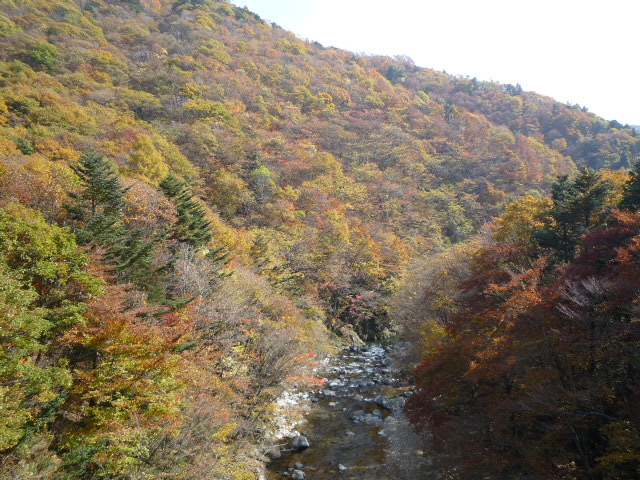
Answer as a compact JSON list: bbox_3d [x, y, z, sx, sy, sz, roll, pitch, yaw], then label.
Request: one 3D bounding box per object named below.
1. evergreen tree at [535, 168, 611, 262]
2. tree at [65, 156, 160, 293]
[{"bbox_3d":[32.778,-2.661,60.000,9.600,13.500,9.200,0,3,0],"label":"evergreen tree"},{"bbox_3d":[-24.573,-1.725,55.000,11.000,17.500,10.500,0,3,0],"label":"tree"}]

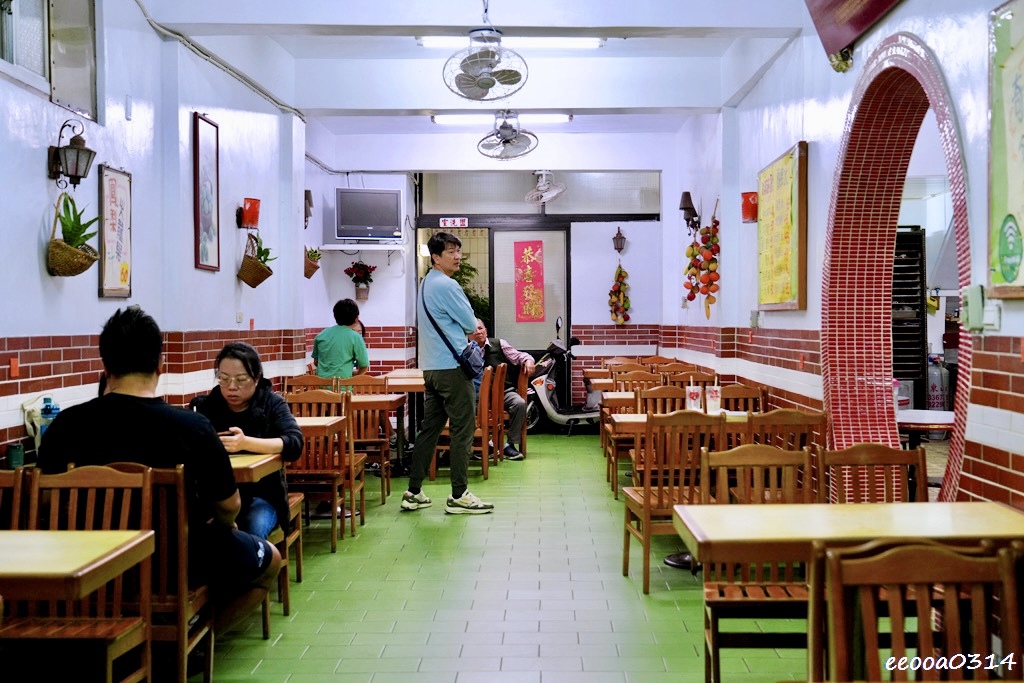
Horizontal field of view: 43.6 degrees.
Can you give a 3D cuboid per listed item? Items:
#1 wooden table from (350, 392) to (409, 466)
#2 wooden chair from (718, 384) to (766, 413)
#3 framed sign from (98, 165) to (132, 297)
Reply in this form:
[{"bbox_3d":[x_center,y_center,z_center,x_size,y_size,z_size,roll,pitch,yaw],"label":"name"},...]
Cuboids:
[{"bbox_3d":[-1.220,0.738,8.325,1.000,0.735,0.620,0,1,1],"label":"wooden table"},{"bbox_3d":[1.295,0.700,7.304,0.410,0.860,0.470,0,1,1],"label":"wooden chair"},{"bbox_3d":[-2.046,-0.554,6.637,0.030,0.660,0.450,0,1,1],"label":"framed sign"}]

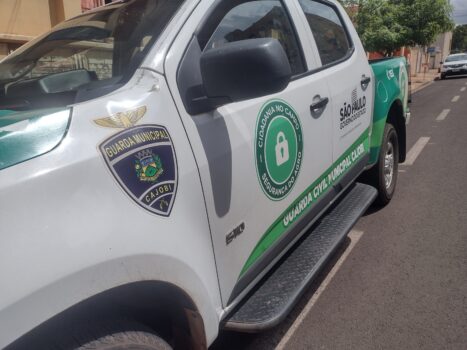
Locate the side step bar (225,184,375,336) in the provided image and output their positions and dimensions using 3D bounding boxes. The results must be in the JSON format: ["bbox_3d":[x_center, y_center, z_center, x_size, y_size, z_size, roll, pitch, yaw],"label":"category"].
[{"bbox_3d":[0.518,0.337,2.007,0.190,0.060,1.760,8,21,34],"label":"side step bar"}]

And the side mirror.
[{"bbox_3d":[0.041,-0.301,1.067,0.200,0.172,0.160,8,21,34],"label":"side mirror"}]

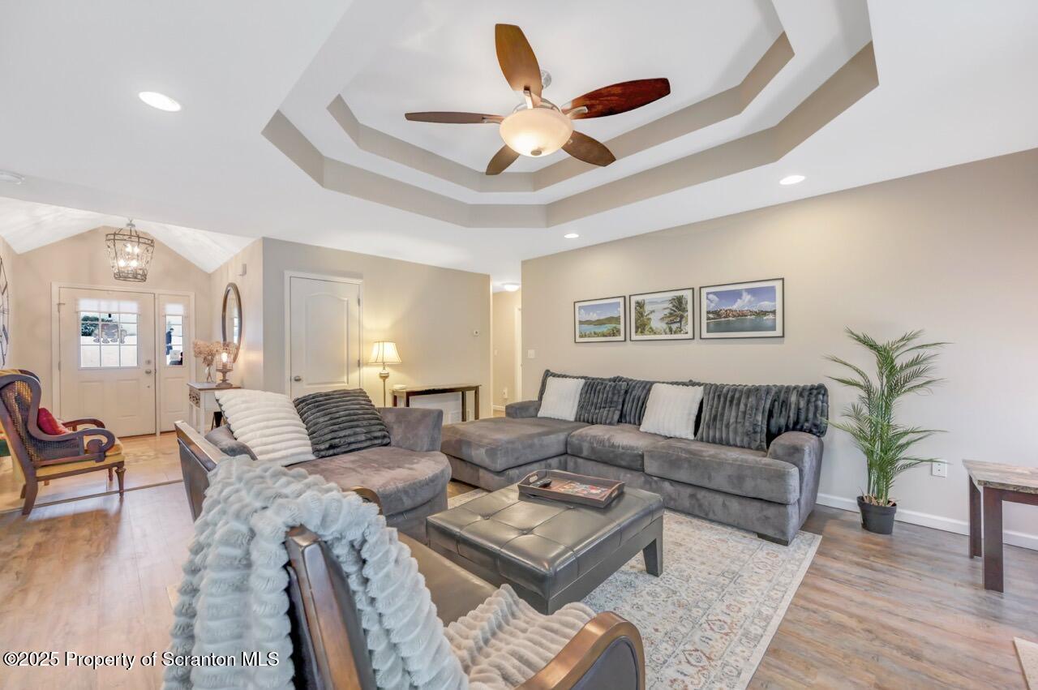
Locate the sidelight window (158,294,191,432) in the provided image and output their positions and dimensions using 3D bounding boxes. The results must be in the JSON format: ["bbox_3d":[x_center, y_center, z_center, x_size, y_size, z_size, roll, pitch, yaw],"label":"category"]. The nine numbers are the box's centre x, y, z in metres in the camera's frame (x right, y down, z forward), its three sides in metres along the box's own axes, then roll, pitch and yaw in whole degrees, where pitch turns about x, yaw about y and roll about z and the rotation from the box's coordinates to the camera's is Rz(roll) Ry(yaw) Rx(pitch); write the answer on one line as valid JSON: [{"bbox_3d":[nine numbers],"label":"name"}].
[{"bbox_3d":[-5.095,0.265,5.975,0.380,2.030,0.080,0,0,-43],"label":"sidelight window"}]

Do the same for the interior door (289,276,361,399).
[{"bbox_3d":[-2.240,0.279,4.705,0.050,2.060,0.784,-1,-1,44],"label":"interior door"}]

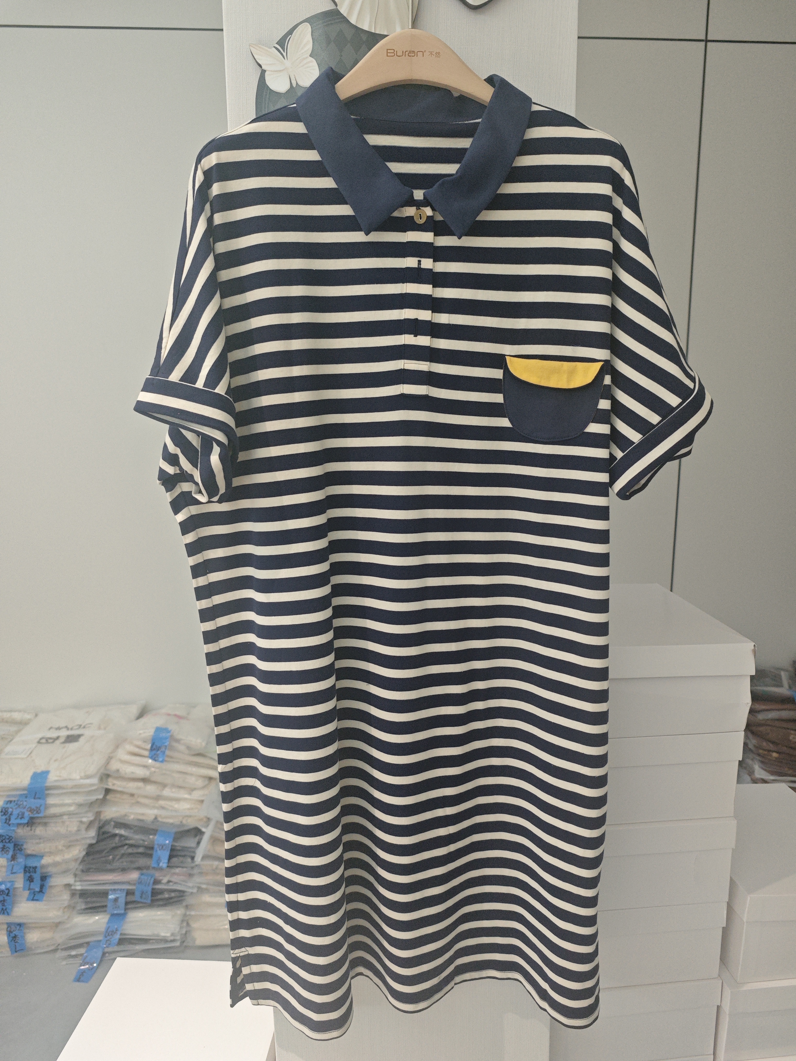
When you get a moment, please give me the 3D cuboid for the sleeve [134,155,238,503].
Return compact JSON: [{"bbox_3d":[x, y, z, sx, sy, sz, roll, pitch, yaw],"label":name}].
[{"bbox_3d":[-0.223,-0.210,0.740,0.105,0.345,0.130,-1,10,0],"label":"sleeve"}]

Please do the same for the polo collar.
[{"bbox_3d":[0.016,-0.394,0.735,0.240,0.175,0.100,-1,10,0],"label":"polo collar"}]

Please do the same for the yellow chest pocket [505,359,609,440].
[{"bbox_3d":[0.163,-0.137,0.735,0.106,0.086,0.014,4,13,7],"label":"yellow chest pocket"}]

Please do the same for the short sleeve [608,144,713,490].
[{"bbox_3d":[0.278,-0.218,0.745,0.107,0.355,0.120,-1,10,0],"label":"short sleeve"}]

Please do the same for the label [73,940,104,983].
[{"bbox_3d":[-0.558,0.777,1.270,0.026,0.069,0.008,22,-20,0],"label":"label"}]

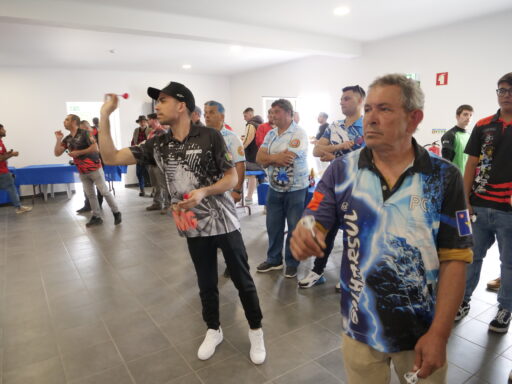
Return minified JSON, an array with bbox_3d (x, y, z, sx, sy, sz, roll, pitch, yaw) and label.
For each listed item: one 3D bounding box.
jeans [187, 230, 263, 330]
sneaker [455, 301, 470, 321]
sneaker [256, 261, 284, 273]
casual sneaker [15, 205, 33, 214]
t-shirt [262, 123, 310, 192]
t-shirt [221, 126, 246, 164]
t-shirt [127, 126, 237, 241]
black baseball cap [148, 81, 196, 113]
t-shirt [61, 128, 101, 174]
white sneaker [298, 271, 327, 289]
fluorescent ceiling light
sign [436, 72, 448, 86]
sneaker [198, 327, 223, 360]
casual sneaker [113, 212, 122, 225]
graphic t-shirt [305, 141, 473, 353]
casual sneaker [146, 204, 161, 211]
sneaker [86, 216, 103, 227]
[{"bbox_3d":[-0.207,0.543,2.262,0.460,0.790,0.280,1,9,13],"label":"jeans"},{"bbox_3d":[1.519,0.902,2.674,0.105,0.115,0.290,7,12,42],"label":"sneaker"},{"bbox_3d":[0.139,0.750,3.696,0.290,0.115,0.105,-3,10,-13],"label":"sneaker"},{"bbox_3d":[-4.360,0.310,6.655,0.105,0.115,0.290,6,12,33],"label":"casual sneaker"},{"bbox_3d":[0.281,-0.316,3.444,0.330,0.680,0.480,-10,12,-43],"label":"t-shirt"},{"bbox_3d":[-0.372,-0.311,3.620,0.540,0.720,0.300,5,11,29],"label":"t-shirt"},{"bbox_3d":[-0.409,-0.052,2.107,0.540,0.670,0.340,-5,9,19],"label":"t-shirt"},{"bbox_3d":[-0.479,-0.520,2.002,0.270,0.150,0.180,5,4,-34],"label":"black baseball cap"},{"bbox_3d":[-2.662,-0.594,5.416,0.510,0.670,0.350,-1,15,28],"label":"t-shirt"},{"bbox_3d":[0.519,0.808,3.323,0.290,0.115,0.105,-5,11,-23],"label":"white sneaker"},{"bbox_3d":[1.183,-2.498,4.913,0.220,0.050,0.220,-1,10,0],"label":"fluorescent ceiling light"},{"bbox_3d":[3.191,-1.927,6.080,0.010,0.200,0.200,-7,11,-34],"label":"sign"},{"bbox_3d":[-0.288,0.988,2.350,0.105,0.110,0.285,4,11,25],"label":"sneaker"},{"bbox_3d":[-2.195,0.410,5.648,0.105,0.115,0.275,-3,28,-12],"label":"casual sneaker"},{"bbox_3d":[0.448,0.147,1.200,0.520,0.680,0.330,5,11,30],"label":"graphic t-shirt"},{"bbox_3d":[-1.903,0.274,6.662,0.290,0.115,0.105,-2,10,-4],"label":"casual sneaker"},{"bbox_3d":[-2.557,0.465,5.597,0.285,0.115,0.105,-9,13,-39],"label":"sneaker"}]

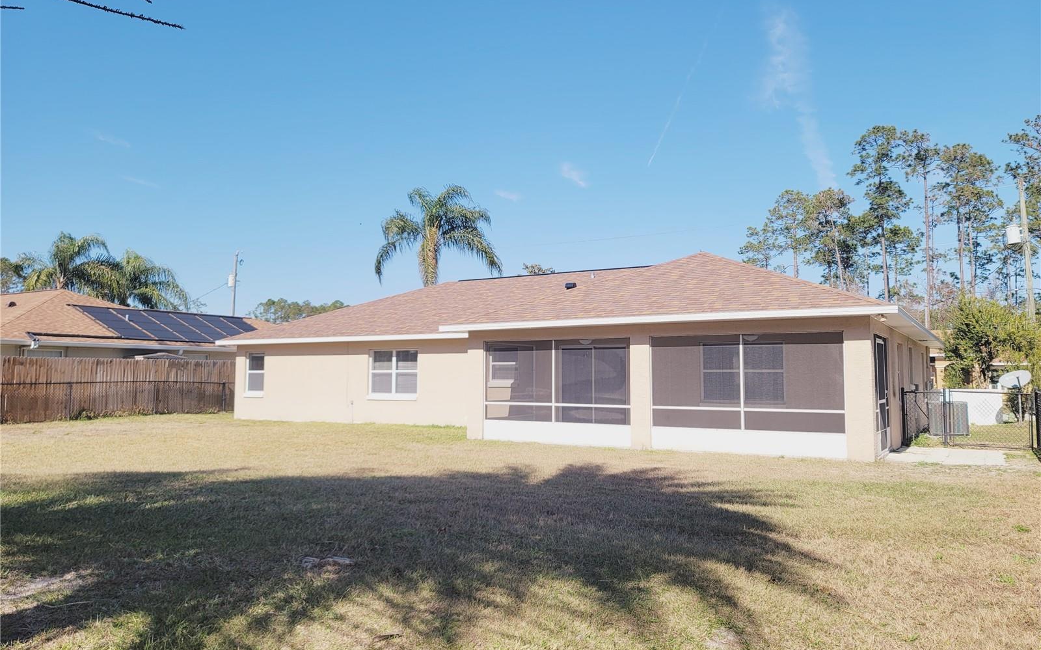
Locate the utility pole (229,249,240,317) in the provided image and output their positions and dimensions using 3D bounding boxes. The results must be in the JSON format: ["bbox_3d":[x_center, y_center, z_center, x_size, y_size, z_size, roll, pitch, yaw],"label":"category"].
[{"bbox_3d":[-20.116,-0.100,52.639,0.750,10.323,0.450,3,-4,-21],"label":"utility pole"}]

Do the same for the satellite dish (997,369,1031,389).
[{"bbox_3d":[15.391,1.696,23.401,0.600,0.620,0.860,3,-5,-37],"label":"satellite dish"}]

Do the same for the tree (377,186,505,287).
[{"bbox_3d":[-4.454,-1.483,37.116,6.200,10.976,6.200,1,-4,-7],"label":"tree"}]

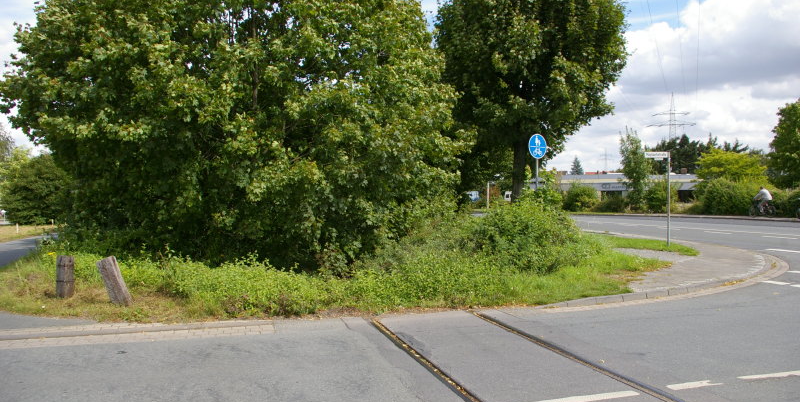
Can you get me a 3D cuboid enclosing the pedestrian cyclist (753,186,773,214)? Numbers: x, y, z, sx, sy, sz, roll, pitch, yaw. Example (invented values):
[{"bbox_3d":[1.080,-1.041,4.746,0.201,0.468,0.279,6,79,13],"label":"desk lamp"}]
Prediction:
[{"bbox_3d":[21.134,-0.058,35.000,0.550,1.620,0.900,0,1,-35],"label":"pedestrian cyclist"}]

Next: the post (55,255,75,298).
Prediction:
[{"bbox_3d":[-4.950,1.118,8.850,0.230,0.610,0.210,0,1,-29],"label":"post"}]

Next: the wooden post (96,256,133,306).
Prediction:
[{"bbox_3d":[-3.905,1.087,8.200,0.210,0.660,0.210,-21,2,-11],"label":"wooden post"}]

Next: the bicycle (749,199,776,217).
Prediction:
[{"bbox_3d":[21.163,0.438,35.000,0.580,1.050,1.720,0,1,-35],"label":"bicycle"}]

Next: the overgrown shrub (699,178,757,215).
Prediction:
[{"bbox_3d":[20.650,-0.284,37.800,3.250,2.400,2.800,0,1,29],"label":"overgrown shrub"}]

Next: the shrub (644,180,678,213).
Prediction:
[{"bbox_3d":[17.448,-0.300,40.000,2.150,2.250,2.000,0,1,24],"label":"shrub"}]

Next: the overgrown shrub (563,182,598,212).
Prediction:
[{"bbox_3d":[13.248,-0.257,44.000,2.600,2.050,2.400,0,1,17],"label":"overgrown shrub"}]

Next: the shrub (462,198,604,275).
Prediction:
[{"bbox_3d":[2.763,0.740,12.500,2.750,1.500,2.400,0,1,12],"label":"shrub"}]

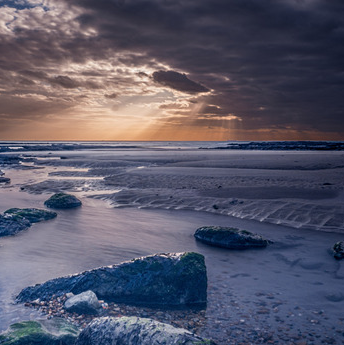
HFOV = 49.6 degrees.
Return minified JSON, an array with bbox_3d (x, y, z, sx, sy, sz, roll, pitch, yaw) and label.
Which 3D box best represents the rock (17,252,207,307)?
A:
[{"bbox_3d":[-0.465,0.848,3.083,1.460,0.370,0.550,0,5,0],"label":"rock"}]

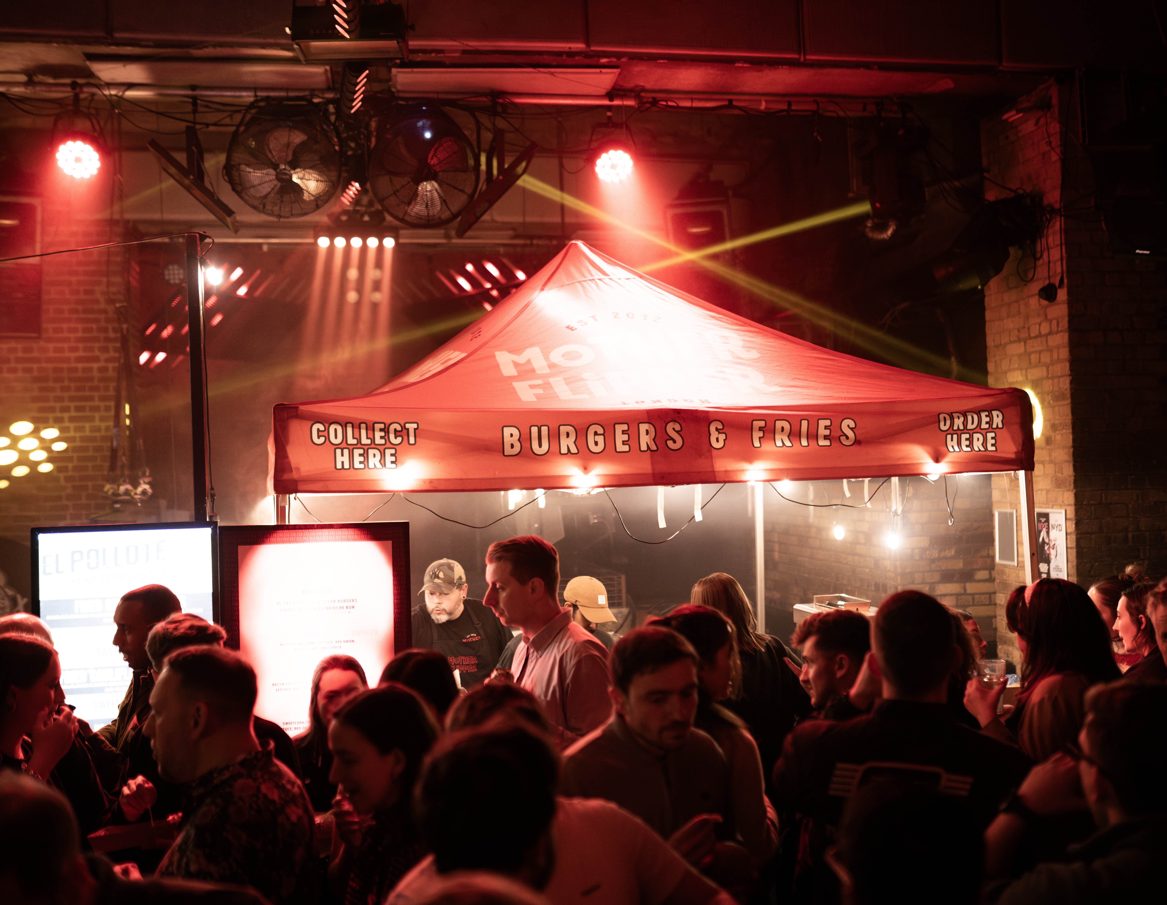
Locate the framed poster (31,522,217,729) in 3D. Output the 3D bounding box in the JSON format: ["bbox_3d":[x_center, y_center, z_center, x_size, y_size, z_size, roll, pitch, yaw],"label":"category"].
[{"bbox_3d":[-1.549,0.682,4.499,0.596,0.870,0.060,-1,-2,-14],"label":"framed poster"}]

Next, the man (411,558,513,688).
[{"bbox_3d":[-0.497,1.285,5.478,0.550,1.740,0.400,-1,-1,-3],"label":"man"}]

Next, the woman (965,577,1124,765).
[{"bbox_3d":[1.361,1.213,3.778,0.390,1.700,0.480,-3,-2,38],"label":"woman"}]

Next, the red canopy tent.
[{"bbox_3d":[0.026,0.560,6.467,3.020,3.214,3.020,-1,-2,-14],"label":"red canopy tent"}]

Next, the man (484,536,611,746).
[{"bbox_3d":[-0.072,1.173,3.676,0.360,1.850,0.490,-1,-2,-20],"label":"man"}]

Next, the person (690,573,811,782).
[{"bbox_3d":[0.566,1.262,4.478,0.490,1.680,0.400,-1,-2,-20],"label":"person"}]

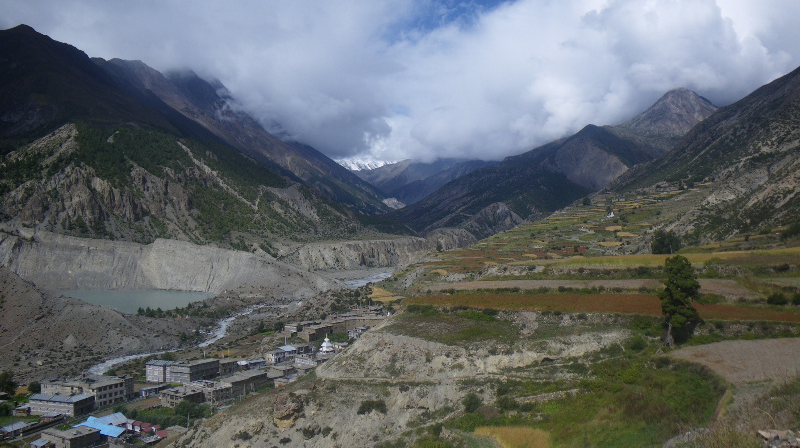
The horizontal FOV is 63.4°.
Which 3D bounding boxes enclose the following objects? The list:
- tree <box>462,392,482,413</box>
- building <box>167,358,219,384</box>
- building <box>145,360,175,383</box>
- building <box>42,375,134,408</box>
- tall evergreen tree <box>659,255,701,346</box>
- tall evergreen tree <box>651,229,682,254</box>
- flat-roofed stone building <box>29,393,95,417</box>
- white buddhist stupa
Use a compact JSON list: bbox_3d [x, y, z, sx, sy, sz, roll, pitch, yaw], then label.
[{"bbox_3d":[12.100,30.200,109.000,3.300,3.400,3.300,0,0,0],"label":"tree"},{"bbox_3d":[-108.900,76.700,340.900,16.700,7.800,20.500,0,0,27],"label":"building"},{"bbox_3d":[-123.000,76.000,332.600,10.800,8.300,9.000,0,0,17],"label":"building"},{"bbox_3d":[-143.000,76.400,296.900,32.000,9.000,21.700,0,0,21],"label":"building"},{"bbox_3d":[36.700,10.100,85.000,5.400,12.000,5.300,0,0,0],"label":"tall evergreen tree"},{"bbox_3d":[94.300,6.200,230.000,11.200,9.400,10.500,0,0,0],"label":"tall evergreen tree"},{"bbox_3d":[-144.000,76.100,273.400,22.300,5.900,11.300,0,0,15],"label":"flat-roofed stone building"},{"bbox_3d":[-41.500,69.000,365.000,8.800,13.500,8.800,0,0,0],"label":"white buddhist stupa"}]

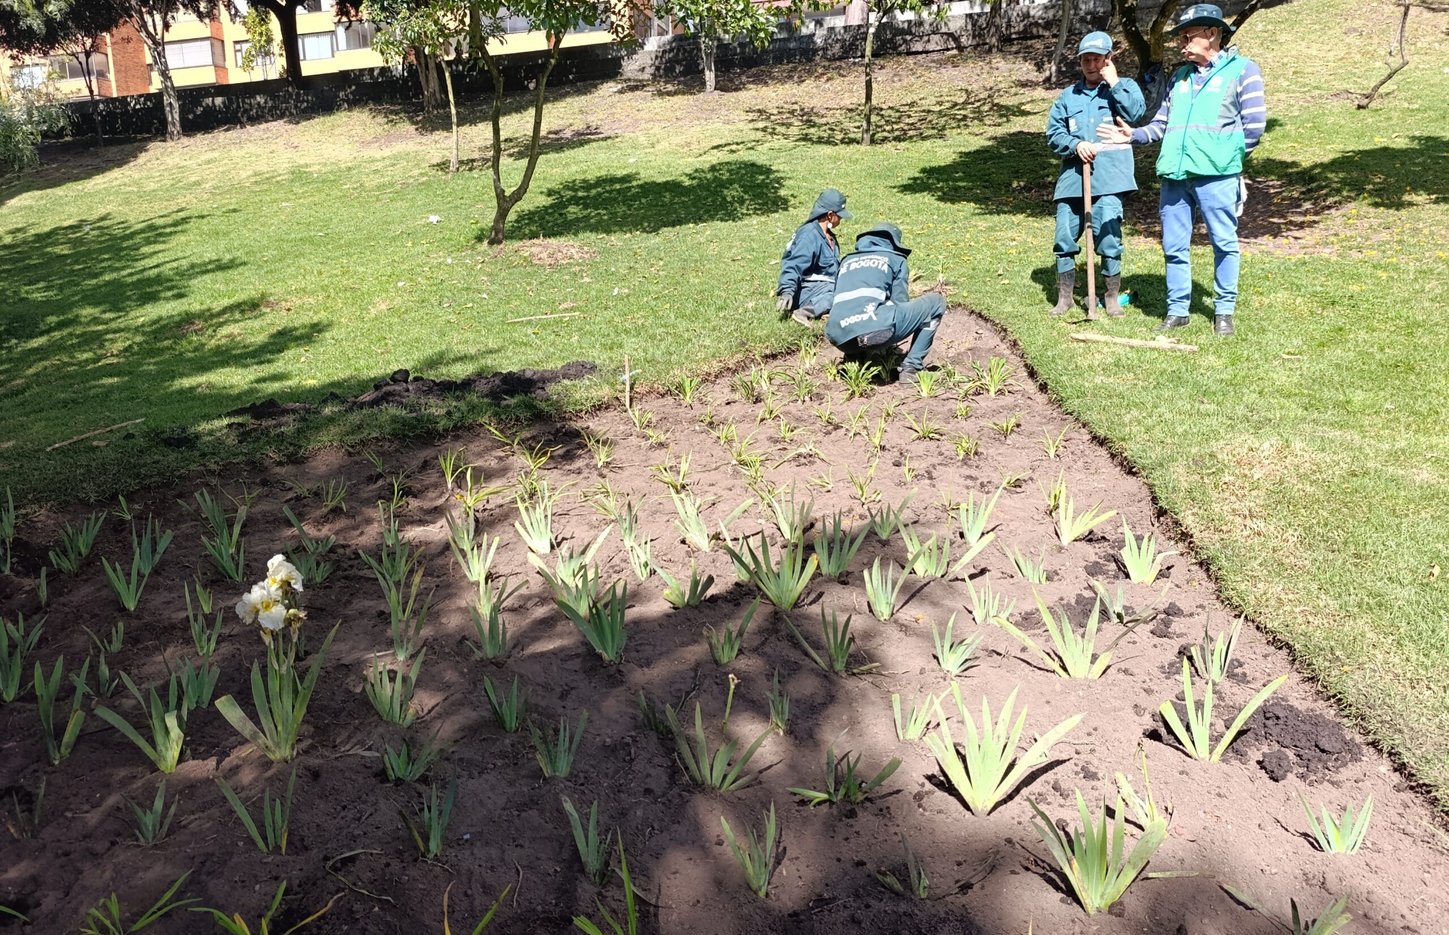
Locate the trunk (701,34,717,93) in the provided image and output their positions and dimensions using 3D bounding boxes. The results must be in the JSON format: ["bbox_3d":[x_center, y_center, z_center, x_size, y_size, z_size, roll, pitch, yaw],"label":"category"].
[{"bbox_3d":[-0.319,-8.167,19.500,0.312,1.080,0.270,-1,10,0],"label":"trunk"}]

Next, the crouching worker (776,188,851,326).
[{"bbox_3d":[0.636,-1.440,6.700,0.573,0.896,0.520,-1,10,3],"label":"crouching worker"}]

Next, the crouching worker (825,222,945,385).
[{"bbox_3d":[0.853,-0.877,5.100,0.540,0.860,0.720,5,12,33],"label":"crouching worker"}]

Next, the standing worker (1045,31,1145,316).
[{"bbox_3d":[2.276,-1.790,5.920,0.570,1.680,0.380,2,11,18],"label":"standing worker"}]

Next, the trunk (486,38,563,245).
[{"bbox_3d":[-2.238,-3.614,10.800,0.701,2.134,0.420,-3,11,-11],"label":"trunk"}]

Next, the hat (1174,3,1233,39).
[{"bbox_3d":[2.589,-2.412,5.200,0.325,0.150,0.290,-10,12,-12],"label":"hat"}]

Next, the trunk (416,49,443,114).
[{"bbox_3d":[-5.444,-7.116,17.800,0.460,1.170,0.400,-1,10,0],"label":"trunk"}]

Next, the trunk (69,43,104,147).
[{"bbox_3d":[-12.570,-7.350,19.000,0.600,2.000,0.420,-1,10,0],"label":"trunk"}]

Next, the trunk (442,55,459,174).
[{"bbox_3d":[-4.401,-5.662,15.500,0.131,1.791,0.160,-4,11,-14],"label":"trunk"}]

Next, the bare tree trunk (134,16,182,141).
[{"bbox_3d":[-13.498,-9.247,23.000,0.670,2.671,0.600,-7,12,-28],"label":"bare tree trunk"}]

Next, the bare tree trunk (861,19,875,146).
[{"bbox_3d":[2.160,-5.795,14.500,0.212,1.820,0.200,0,10,8],"label":"bare tree trunk"}]

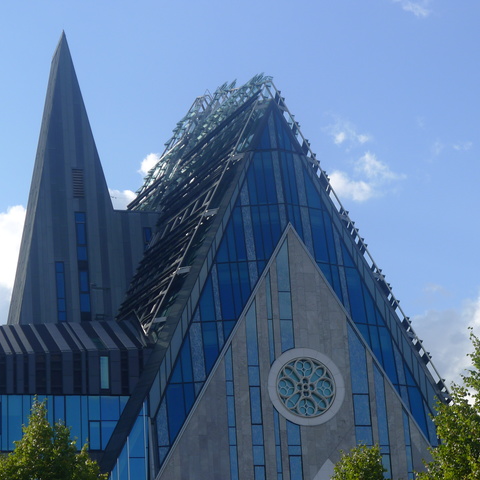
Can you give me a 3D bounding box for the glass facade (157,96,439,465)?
[{"bbox_3d":[2.763,2.576,105.284,18.200,26.000,3.000,2,-20,-14],"label":"glass facade"}]

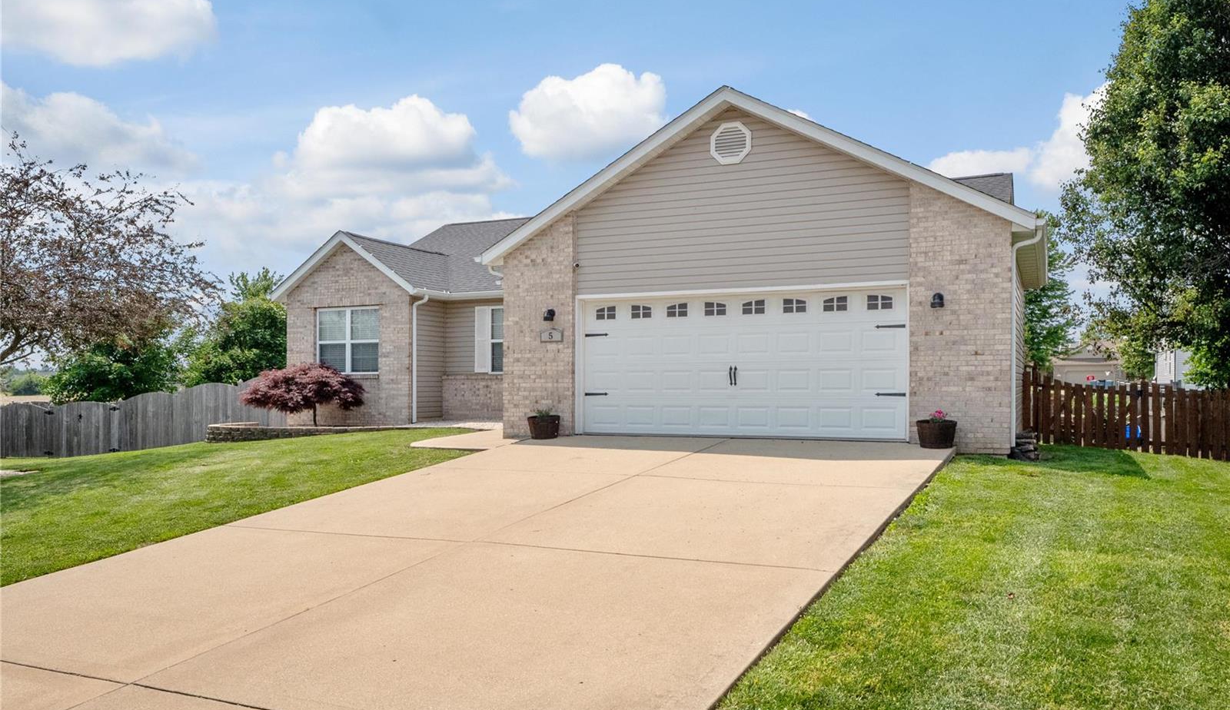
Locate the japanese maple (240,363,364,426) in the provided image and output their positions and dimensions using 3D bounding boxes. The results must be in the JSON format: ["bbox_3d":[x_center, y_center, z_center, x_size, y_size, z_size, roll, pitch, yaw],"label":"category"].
[{"bbox_3d":[-6.914,0.869,19.600,2.700,1.420,2.400,-1,-2,24],"label":"japanese maple"}]

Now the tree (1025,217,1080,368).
[{"bbox_3d":[14.235,-1.395,30.000,3.000,7.000,3.000,-1,-2,24],"label":"tree"}]

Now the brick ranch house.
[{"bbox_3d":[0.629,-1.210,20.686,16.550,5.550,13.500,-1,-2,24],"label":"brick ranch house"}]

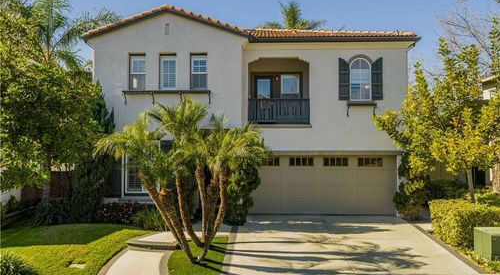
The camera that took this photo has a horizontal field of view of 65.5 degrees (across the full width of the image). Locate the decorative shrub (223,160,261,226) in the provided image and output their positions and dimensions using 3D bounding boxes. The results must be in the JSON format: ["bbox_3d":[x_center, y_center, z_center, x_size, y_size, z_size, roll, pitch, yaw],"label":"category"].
[{"bbox_3d":[-0.250,1.660,12.850,1.200,2.150,1.100,0,0,2],"label":"decorative shrub"}]

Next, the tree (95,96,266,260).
[{"bbox_3d":[-1.730,0.950,9.750,4.200,3.950,3.400,0,0,2],"label":"tree"}]

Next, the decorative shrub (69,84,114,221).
[{"bbox_3d":[-5.200,0.440,12.750,1.400,4.400,1.350,0,0,2],"label":"decorative shrub"}]

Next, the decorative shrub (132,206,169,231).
[{"bbox_3d":[-3.140,2.440,12.200,1.120,0.700,0.950,0,0,2],"label":"decorative shrub"}]

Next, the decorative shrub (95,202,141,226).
[{"bbox_3d":[-4.320,2.370,12.700,1.400,0.660,0.850,0,0,2],"label":"decorative shrub"}]

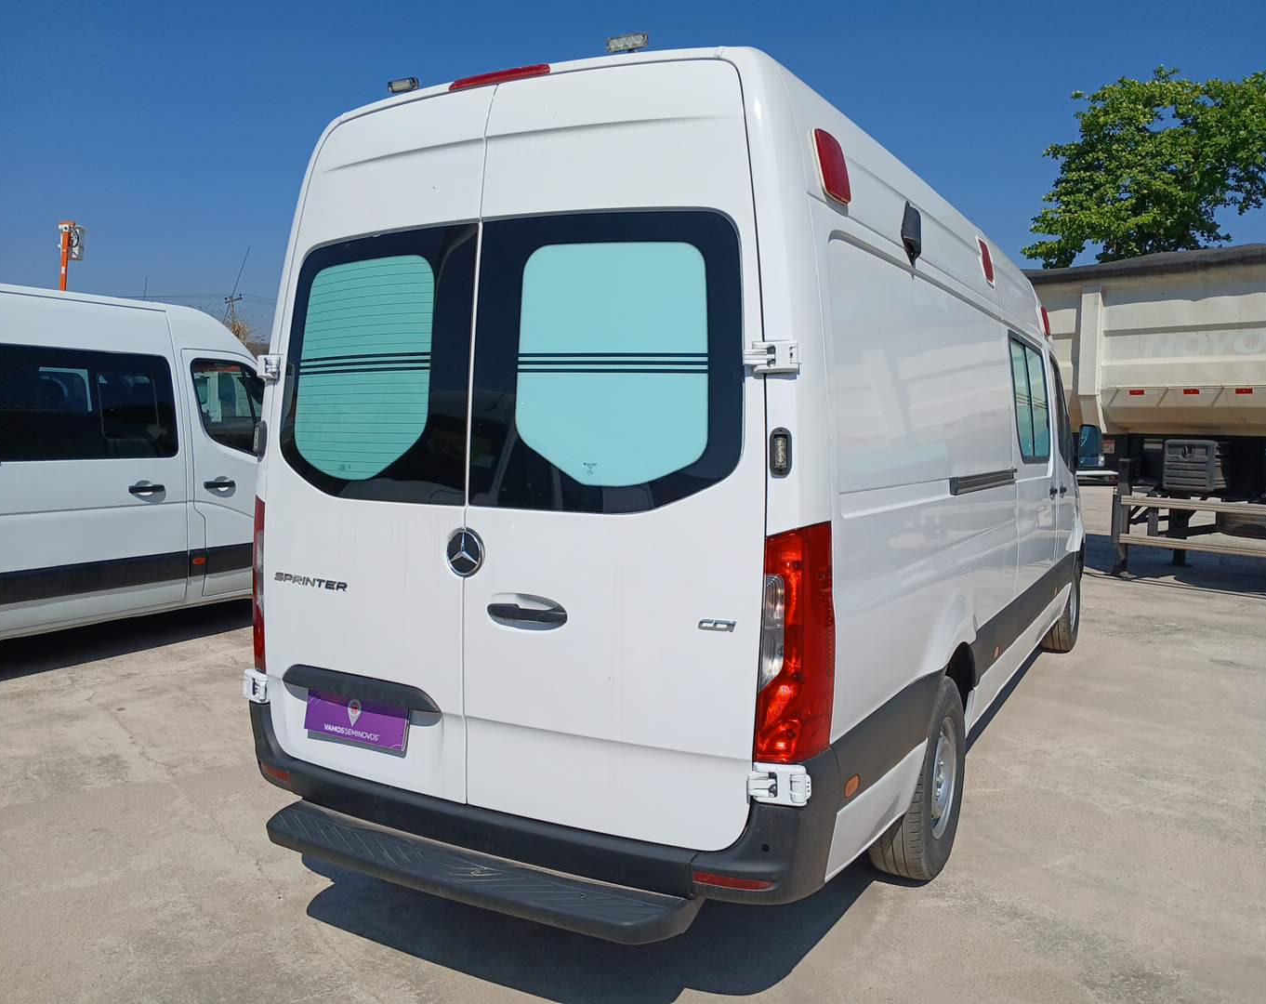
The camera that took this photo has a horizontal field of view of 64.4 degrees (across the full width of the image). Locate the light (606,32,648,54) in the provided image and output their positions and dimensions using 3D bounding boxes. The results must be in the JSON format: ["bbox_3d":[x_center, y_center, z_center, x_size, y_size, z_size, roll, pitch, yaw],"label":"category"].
[{"bbox_3d":[-0.016,-1.203,2.629,0.120,0.042,0.032,3,5,30],"label":"light"}]

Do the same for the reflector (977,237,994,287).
[{"bbox_3d":[1.514,-1.031,4.335,0.035,0.185,0.180,-10,-2,30],"label":"reflector"}]

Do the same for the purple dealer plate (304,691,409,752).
[{"bbox_3d":[-0.825,0.647,2.986,0.402,0.126,0.012,3,-4,30],"label":"purple dealer plate"}]

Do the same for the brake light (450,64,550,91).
[{"bbox_3d":[-0.357,-1.153,2.737,0.325,0.036,0.045,3,5,29],"label":"brake light"}]

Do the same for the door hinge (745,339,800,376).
[{"bbox_3d":[0.324,-0.331,2.327,0.135,0.078,0.050,3,5,29],"label":"door hinge"}]

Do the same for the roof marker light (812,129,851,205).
[{"bbox_3d":[0.480,-0.813,2.446,0.035,0.155,0.208,-12,-2,29],"label":"roof marker light"}]

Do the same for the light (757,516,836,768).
[{"bbox_3d":[0.390,0.331,2.370,0.160,0.575,0.140,3,5,29],"label":"light"}]

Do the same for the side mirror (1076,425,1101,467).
[{"bbox_3d":[3.109,-0.378,6.815,0.185,0.285,0.150,3,5,29],"label":"side mirror"}]

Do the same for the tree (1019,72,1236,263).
[{"bbox_3d":[10.900,-4.500,22.000,4.700,9.200,4.700,3,5,30],"label":"tree"}]

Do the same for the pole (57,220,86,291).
[{"bbox_3d":[-14.026,-3.745,25.238,0.720,6.545,0.600,-1,5,-29],"label":"pole"}]

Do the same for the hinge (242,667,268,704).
[{"bbox_3d":[-1.232,0.599,3.280,0.125,0.095,0.040,3,5,30],"label":"hinge"}]

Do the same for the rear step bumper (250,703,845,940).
[{"bbox_3d":[-0.460,0.771,2.743,1.970,0.460,0.330,3,5,29],"label":"rear step bumper"}]

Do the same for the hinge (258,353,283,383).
[{"bbox_3d":[-1.159,-0.429,3.210,0.120,0.080,0.040,3,5,30],"label":"hinge"}]

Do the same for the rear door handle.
[{"bbox_3d":[-0.276,0.300,2.650,0.250,0.050,0.040,3,5,30],"label":"rear door handle"}]

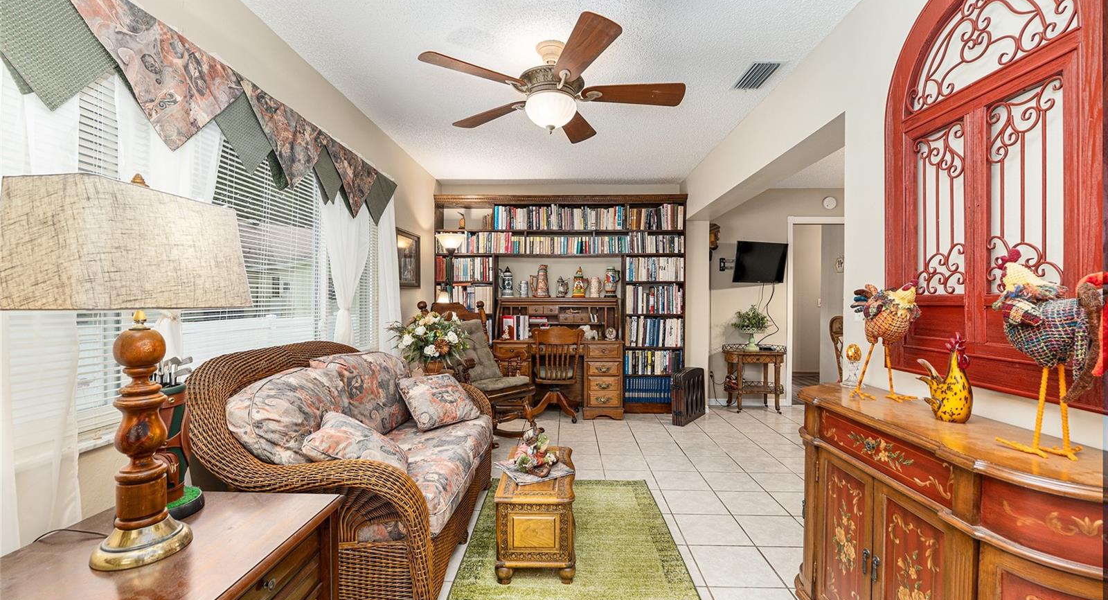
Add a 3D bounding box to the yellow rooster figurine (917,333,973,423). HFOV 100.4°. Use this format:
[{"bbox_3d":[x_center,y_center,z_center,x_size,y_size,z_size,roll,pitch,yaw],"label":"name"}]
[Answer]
[{"bbox_3d":[1.185,0.232,1.400,0.090,0.255,0.130,0,0,-44],"label":"yellow rooster figurine"}]

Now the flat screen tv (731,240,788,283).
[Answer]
[{"bbox_3d":[2.193,-0.388,4.901,0.710,0.425,0.070,0,9,-22],"label":"flat screen tv"}]

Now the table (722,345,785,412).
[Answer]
[{"bbox_3d":[2.143,0.830,4.949,0.640,0.700,0.380,0,0,2],"label":"table"}]

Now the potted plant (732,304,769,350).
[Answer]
[{"bbox_3d":[2.112,0.294,4.949,0.370,0.490,0.340,0,0,2],"label":"potted plant"}]

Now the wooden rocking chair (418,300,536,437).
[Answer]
[{"bbox_3d":[-0.627,0.596,4.020,0.920,1.150,0.660,0,0,39],"label":"wooden rocking chair"}]

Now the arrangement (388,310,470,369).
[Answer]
[{"bbox_3d":[-0.904,0.324,3.379,0.560,0.450,0.460,0,0,2],"label":"arrangement"}]

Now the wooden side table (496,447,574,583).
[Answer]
[{"bbox_3d":[-0.075,0.981,2.203,0.325,0.355,0.660,0,0,2],"label":"wooden side table"}]

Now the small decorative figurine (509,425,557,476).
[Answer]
[{"bbox_3d":[-0.094,0.699,2.179,0.210,0.210,0.170,0,0,-16],"label":"small decorative figurine"}]

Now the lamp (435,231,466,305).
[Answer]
[{"bbox_3d":[-1.032,0.251,4.599,0.310,1.840,0.310,0,0,2],"label":"lamp"}]

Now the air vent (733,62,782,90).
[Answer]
[{"bbox_3d":[1.165,-1.262,2.632,0.180,0.025,0.320,0,0,2],"label":"air vent"}]

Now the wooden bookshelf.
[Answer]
[{"bbox_3d":[0.061,0.044,4.970,2.620,2.260,0.320,0,0,2],"label":"wooden bookshelf"}]

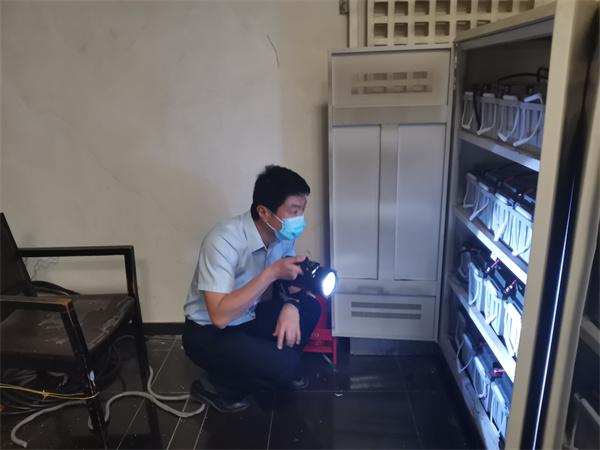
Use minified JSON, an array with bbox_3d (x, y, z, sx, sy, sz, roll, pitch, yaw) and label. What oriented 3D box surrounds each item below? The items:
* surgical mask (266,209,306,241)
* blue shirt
[{"bbox_3d":[-0.042,0.004,1.630,0.120,0.105,0.145,6,18,18],"label":"surgical mask"},{"bbox_3d":[-0.223,0.159,1.690,0.310,0.430,0.440,21,24,21],"label":"blue shirt"}]

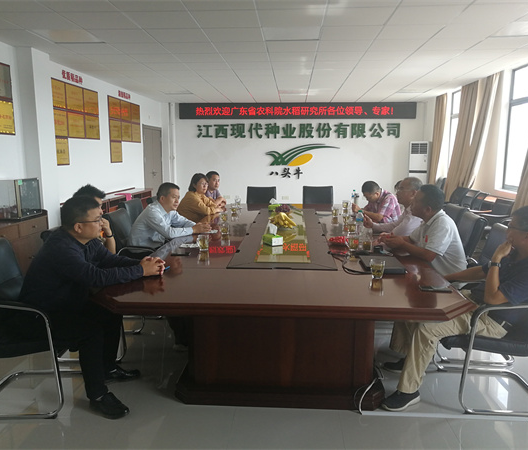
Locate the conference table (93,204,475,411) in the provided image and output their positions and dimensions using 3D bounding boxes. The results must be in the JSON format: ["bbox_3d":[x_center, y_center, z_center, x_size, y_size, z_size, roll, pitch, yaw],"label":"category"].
[{"bbox_3d":[0.217,0.423,4.580,1.930,0.755,4.570,1,9,4],"label":"conference table"}]

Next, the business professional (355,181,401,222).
[{"bbox_3d":[1.318,0.090,5.348,0.700,1.190,0.500,1,9,4],"label":"business professional"}]

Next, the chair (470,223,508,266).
[{"bbox_3d":[1.518,0.486,3.520,0.640,0.950,0.550,1,9,4],"label":"chair"}]

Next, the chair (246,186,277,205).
[{"bbox_3d":[-0.051,-0.105,7.424,0.550,0.950,0.640,1,9,4],"label":"chair"}]

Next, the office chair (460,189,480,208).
[{"bbox_3d":[3.175,-0.137,7.805,0.600,0.910,0.580,1,9,4],"label":"office chair"}]

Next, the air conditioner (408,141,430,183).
[{"bbox_3d":[3.667,-1.061,11.048,0.470,1.770,0.320,5,10,30],"label":"air conditioner"}]

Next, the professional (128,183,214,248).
[{"bbox_3d":[-0.857,0.231,4.244,0.800,1.220,0.520,1,9,4],"label":"professional"}]

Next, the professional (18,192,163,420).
[{"bbox_3d":[-0.994,0.461,2.768,0.840,1.200,0.540,1,9,4],"label":"professional"}]

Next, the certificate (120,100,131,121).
[{"bbox_3d":[-2.703,-2.234,9.245,0.020,0.400,0.580,1,9,4],"label":"certificate"}]

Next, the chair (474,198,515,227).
[{"bbox_3d":[3.100,0.032,6.690,0.600,0.910,0.580,1,9,4],"label":"chair"}]

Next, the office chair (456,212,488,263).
[{"bbox_3d":[1.597,0.376,4.258,0.640,0.950,0.550,1,9,4],"label":"office chair"}]

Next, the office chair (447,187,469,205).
[{"bbox_3d":[3.209,-0.214,8.318,0.600,0.910,0.580,1,9,4],"label":"office chair"}]

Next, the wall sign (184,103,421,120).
[{"bbox_3d":[0.784,-2.748,11.330,5.720,0.375,0.080,1,9,4],"label":"wall sign"}]

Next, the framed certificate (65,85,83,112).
[{"bbox_3d":[-2.843,-1.912,7.093,0.020,0.400,0.580,1,9,4],"label":"framed certificate"}]

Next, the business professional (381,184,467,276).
[{"bbox_3d":[1.274,0.278,3.930,0.840,1.240,0.560,1,9,4],"label":"business professional"}]

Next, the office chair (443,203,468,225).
[{"bbox_3d":[1.593,0.302,4.683,0.620,0.970,0.580,1,9,4],"label":"office chair"}]

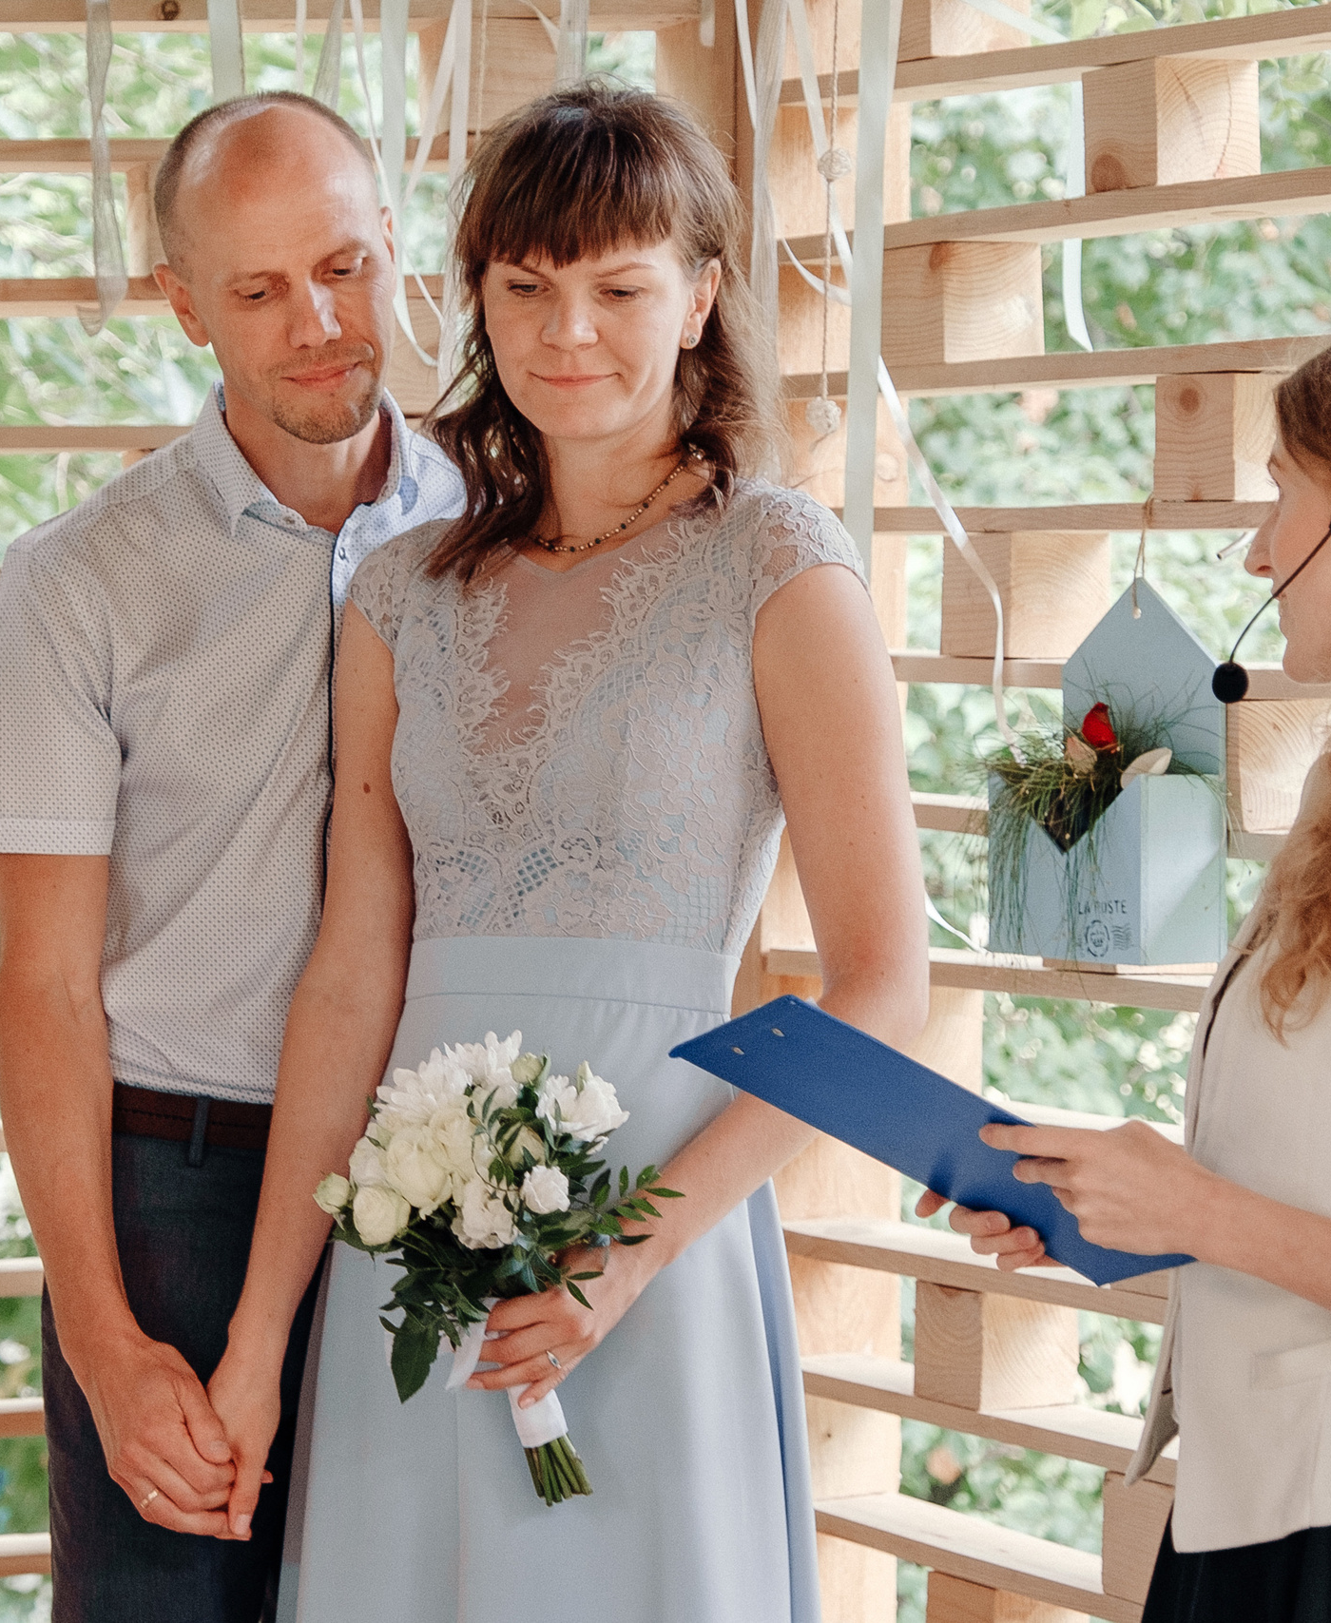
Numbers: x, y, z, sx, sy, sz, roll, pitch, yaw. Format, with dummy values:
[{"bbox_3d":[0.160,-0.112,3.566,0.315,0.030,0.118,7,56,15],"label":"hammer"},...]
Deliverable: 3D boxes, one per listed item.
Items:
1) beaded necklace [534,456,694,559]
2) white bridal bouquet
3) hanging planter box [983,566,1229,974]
[{"bbox_3d":[-0.041,-0.223,2.870,0.130,0.080,0.125,1,4,26],"label":"beaded necklace"},{"bbox_3d":[-0.110,0.293,2.720,0.225,0.290,0.200,-8,20,11],"label":"white bridal bouquet"},{"bbox_3d":[0.334,-0.034,3.189,0.080,0.289,0.180,-3,4,-36],"label":"hanging planter box"}]

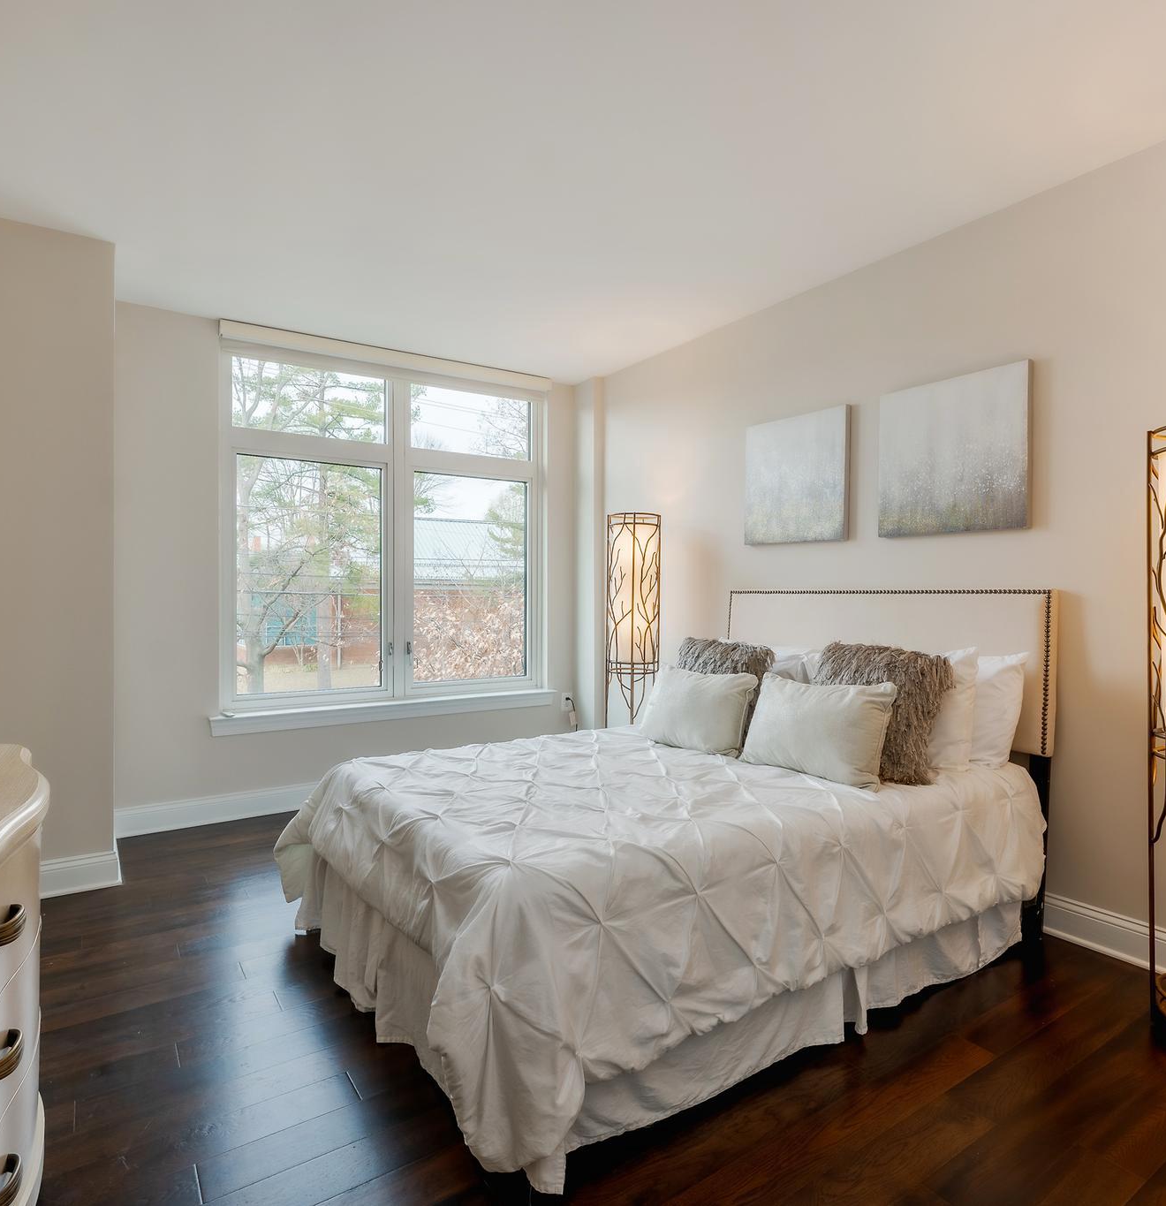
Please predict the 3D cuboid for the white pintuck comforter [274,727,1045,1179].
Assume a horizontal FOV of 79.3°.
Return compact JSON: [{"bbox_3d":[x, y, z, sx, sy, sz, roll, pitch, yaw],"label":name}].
[{"bbox_3d":[0.236,0.872,2.564,2.100,0.570,1.660,0,0,-35],"label":"white pintuck comforter"}]

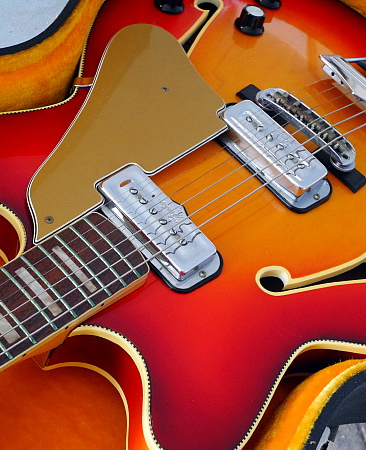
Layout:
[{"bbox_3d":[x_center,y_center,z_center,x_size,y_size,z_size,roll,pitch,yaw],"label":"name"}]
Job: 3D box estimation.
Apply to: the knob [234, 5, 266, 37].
[{"bbox_3d":[0.057,-0.167,0.769,0.025,0.016,0.025,12,41,-11],"label":"knob"}]

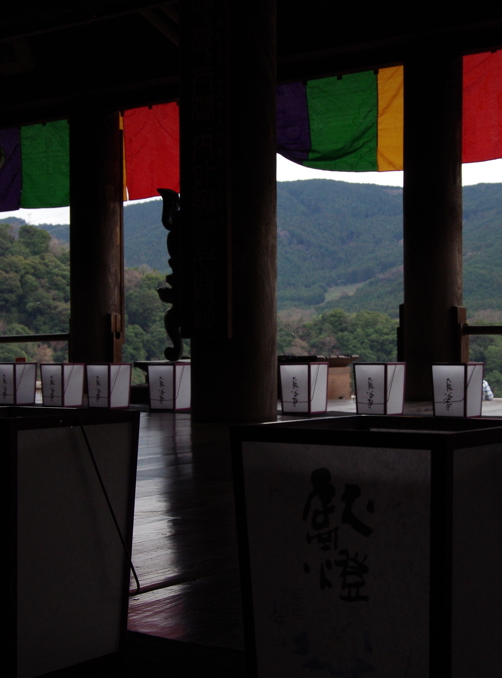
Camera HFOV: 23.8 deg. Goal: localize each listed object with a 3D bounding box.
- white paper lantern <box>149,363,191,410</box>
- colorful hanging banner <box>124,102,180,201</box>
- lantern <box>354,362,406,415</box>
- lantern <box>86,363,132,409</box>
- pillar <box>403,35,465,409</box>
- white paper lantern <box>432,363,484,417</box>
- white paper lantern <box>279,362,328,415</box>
[{"bbox_3d":[-0.611,0.373,9.224,0.264,0.355,0.264,-1,-1,35],"label":"white paper lantern"},{"bbox_3d":[-1.047,-1.990,12.688,0.756,0.969,0.057,-1,-1,35],"label":"colorful hanging banner"},{"bbox_3d":[0.911,0.355,8.382,0.264,0.355,0.264,-1,-1,38],"label":"lantern"},{"bbox_3d":[-1.141,0.381,9.610,0.264,0.355,0.264,-1,-1,37],"label":"lantern"},{"bbox_3d":[1.597,-1.048,10.579,0.525,3.195,0.525,0,-1,0],"label":"pillar"},{"bbox_3d":[1.389,0.347,7.992,0.264,0.355,0.264,-1,-1,37],"label":"white paper lantern"},{"bbox_3d":[0.388,0.361,8.645,0.264,0.355,0.264,-1,-1,36],"label":"white paper lantern"}]

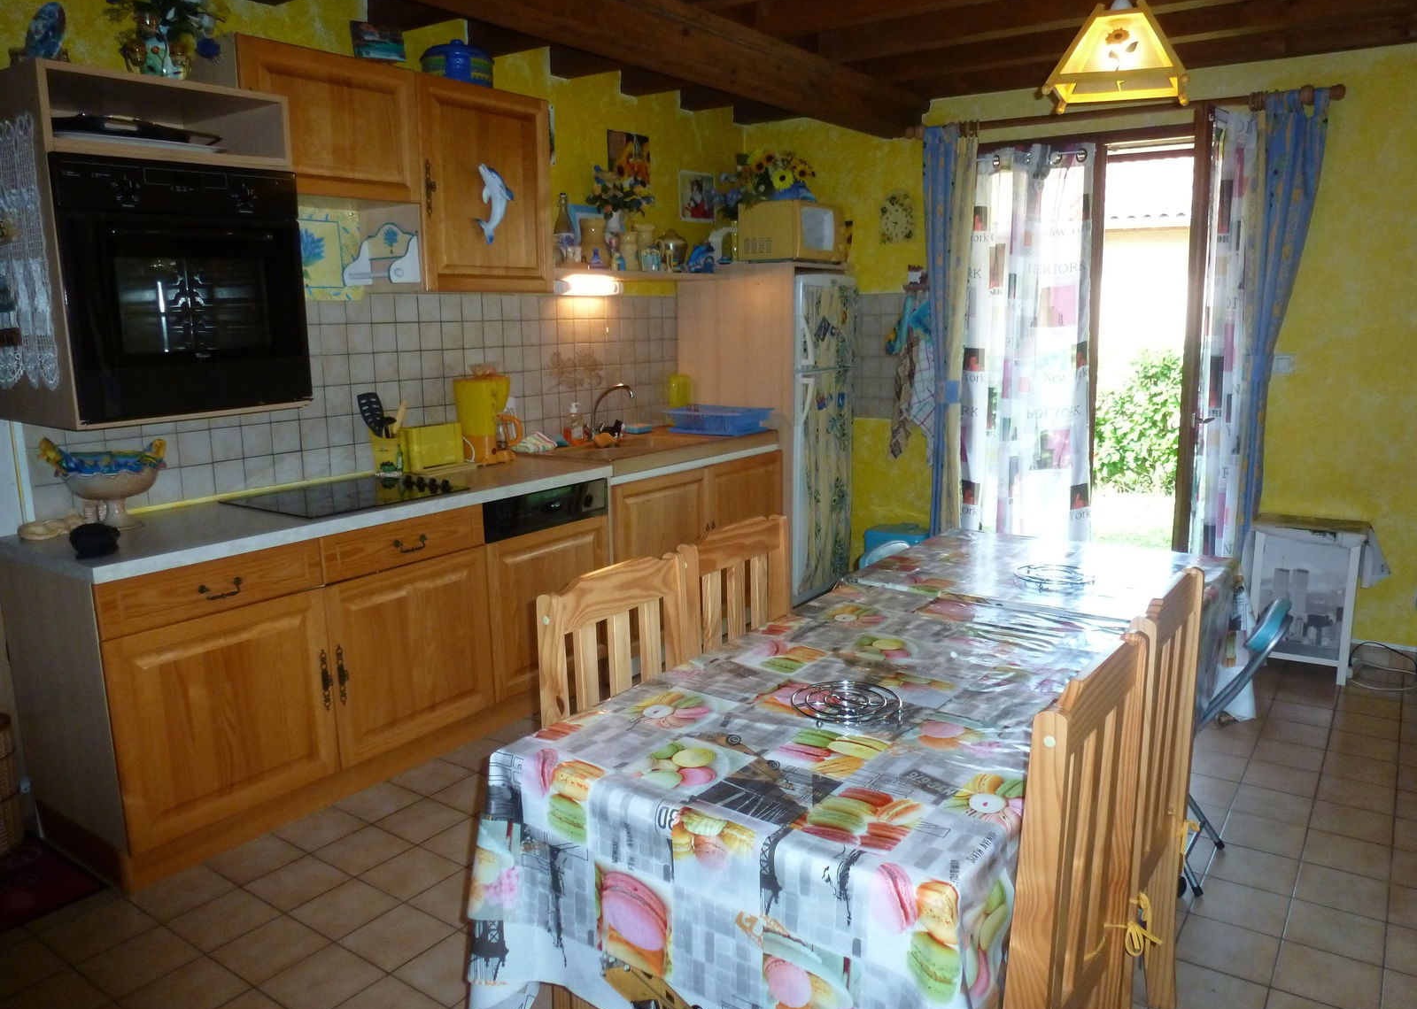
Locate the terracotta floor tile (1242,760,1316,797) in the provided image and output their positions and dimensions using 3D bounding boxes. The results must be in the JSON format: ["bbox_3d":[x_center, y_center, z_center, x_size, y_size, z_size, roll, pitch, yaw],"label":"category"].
[{"bbox_3d":[1.671,0.802,2.879,0.192,0.010,0.192,6,12,36],"label":"terracotta floor tile"}]

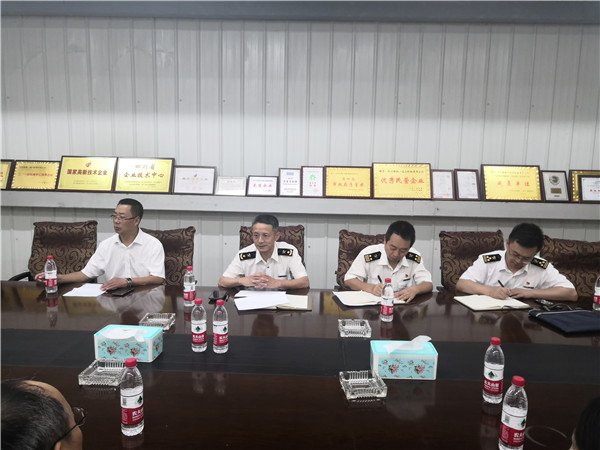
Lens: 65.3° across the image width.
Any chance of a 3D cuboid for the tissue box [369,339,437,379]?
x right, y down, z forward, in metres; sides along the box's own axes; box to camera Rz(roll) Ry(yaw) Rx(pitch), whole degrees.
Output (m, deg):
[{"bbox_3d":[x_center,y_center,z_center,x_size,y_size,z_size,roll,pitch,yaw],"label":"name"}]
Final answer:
[{"bbox_3d":[0.406,0.533,1.850,0.242,0.101,0.126,1,6,2],"label":"tissue box"}]

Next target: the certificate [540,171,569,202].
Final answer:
[{"bbox_3d":[2.562,-0.383,4.680,0.250,0.335,0.030,1,-15,1],"label":"certificate"}]

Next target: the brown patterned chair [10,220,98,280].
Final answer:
[{"bbox_3d":[-1.900,0.551,3.622,0.630,1.075,0.690,0,8,-9],"label":"brown patterned chair"}]

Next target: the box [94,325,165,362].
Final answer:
[{"bbox_3d":[-0.710,0.497,1.955,0.242,0.101,0.123,2,6,6],"label":"box"}]

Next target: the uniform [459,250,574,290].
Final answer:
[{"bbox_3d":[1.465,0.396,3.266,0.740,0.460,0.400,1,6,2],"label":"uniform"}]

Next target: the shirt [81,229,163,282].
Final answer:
[{"bbox_3d":[-1.265,0.323,3.345,0.560,0.540,0.360,2,7,9],"label":"shirt"}]

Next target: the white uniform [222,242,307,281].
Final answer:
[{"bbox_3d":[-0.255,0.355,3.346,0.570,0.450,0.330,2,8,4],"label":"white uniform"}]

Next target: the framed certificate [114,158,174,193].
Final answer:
[{"bbox_3d":[-1.591,-0.499,4.788,0.600,0.390,0.030,1,-13,1],"label":"framed certificate"}]

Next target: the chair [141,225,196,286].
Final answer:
[{"bbox_3d":[-1.140,0.570,3.667,0.600,1.080,0.640,1,6,2],"label":"chair"}]

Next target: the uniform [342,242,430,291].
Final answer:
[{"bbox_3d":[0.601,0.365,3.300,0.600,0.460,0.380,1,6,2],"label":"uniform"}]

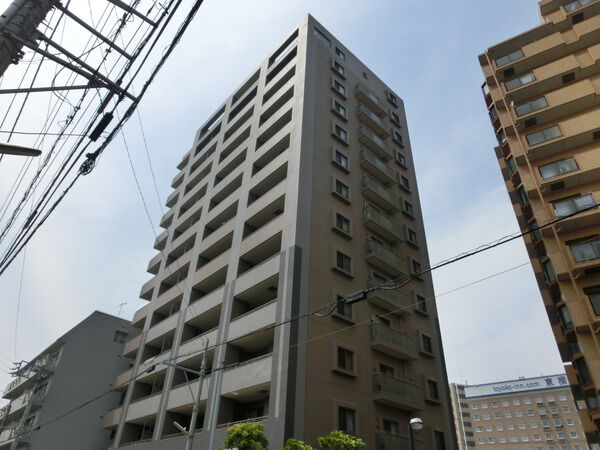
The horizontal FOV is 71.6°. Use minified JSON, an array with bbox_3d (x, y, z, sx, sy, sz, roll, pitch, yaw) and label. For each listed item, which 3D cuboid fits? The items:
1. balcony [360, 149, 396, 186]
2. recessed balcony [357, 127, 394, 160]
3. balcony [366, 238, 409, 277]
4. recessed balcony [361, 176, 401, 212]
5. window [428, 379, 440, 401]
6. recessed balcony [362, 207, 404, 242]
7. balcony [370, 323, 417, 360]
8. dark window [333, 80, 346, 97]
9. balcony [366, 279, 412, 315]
[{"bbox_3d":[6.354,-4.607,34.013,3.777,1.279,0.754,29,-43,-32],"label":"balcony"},{"bbox_3d":[6.439,-6.886,35.207,3.675,1.311,0.656,30,-44,-31],"label":"recessed balcony"},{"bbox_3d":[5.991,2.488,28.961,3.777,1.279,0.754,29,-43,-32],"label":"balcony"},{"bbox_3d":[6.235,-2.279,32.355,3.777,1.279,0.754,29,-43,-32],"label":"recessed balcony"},{"bbox_3d":[8.598,10.608,26.697,1.080,1.114,0.161,29,-43,-32],"label":"window"},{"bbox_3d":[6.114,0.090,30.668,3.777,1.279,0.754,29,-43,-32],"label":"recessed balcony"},{"bbox_3d":[5.617,6.987,24.824,3.675,1.311,0.656,30,-44,-31],"label":"balcony"},{"bbox_3d":[3.453,-11.850,36.009,1.297,1.169,0.161,29,-43,-32],"label":"dark window"},{"bbox_3d":[5.755,4.611,26.599,3.675,1.311,0.656,30,-44,-31],"label":"balcony"}]

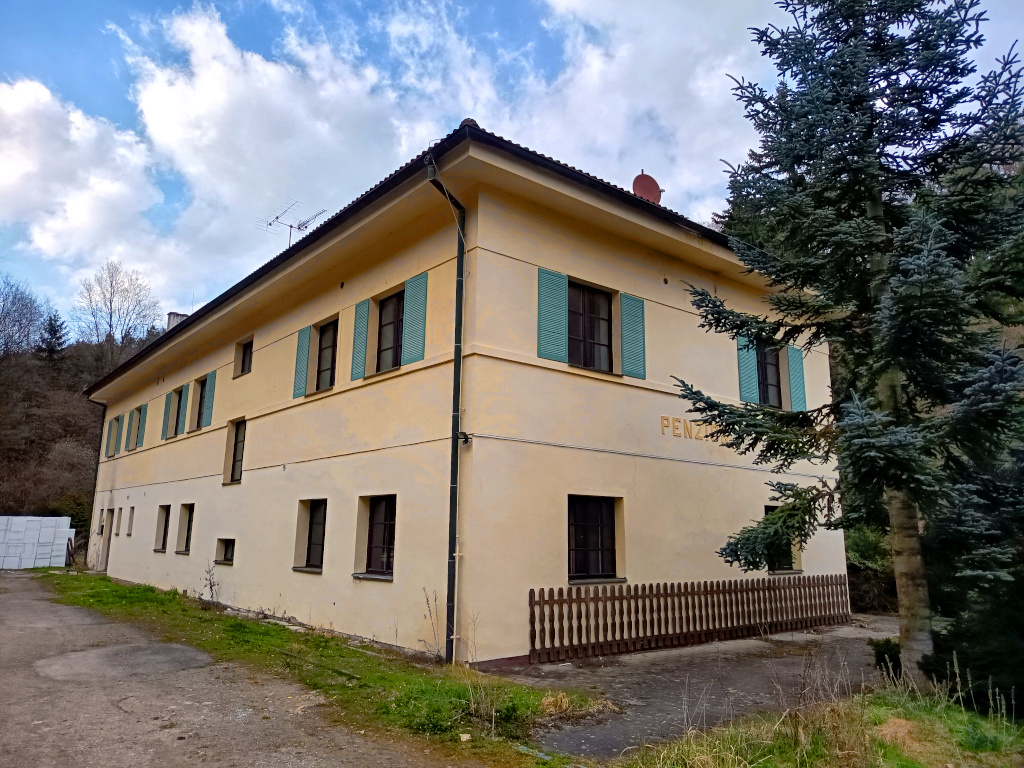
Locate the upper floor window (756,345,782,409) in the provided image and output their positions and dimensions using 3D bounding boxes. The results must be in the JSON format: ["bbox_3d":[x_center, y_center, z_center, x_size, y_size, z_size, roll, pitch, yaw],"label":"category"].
[{"bbox_3d":[5.299,-0.197,14.841,1.215,1.474,0.116,10,-15,-37],"label":"upper floor window"}]

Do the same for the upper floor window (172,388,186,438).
[{"bbox_3d":[-9.741,0.908,20.985,0.116,1.465,1.125,11,-15,-39],"label":"upper floor window"}]

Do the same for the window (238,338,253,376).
[{"bbox_3d":[-6.405,-0.628,17.324,0.180,0.900,1.140,11,-16,-40],"label":"window"}]

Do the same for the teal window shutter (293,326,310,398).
[{"bbox_3d":[-4.282,-0.432,14.402,0.050,1.445,0.570,11,-15,-39],"label":"teal window shutter"}]

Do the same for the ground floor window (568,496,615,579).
[{"bbox_3d":[1.243,2.399,11.096,1.190,1.260,0.180,10,-15,-36],"label":"ground floor window"}]

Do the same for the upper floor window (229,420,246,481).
[{"bbox_3d":[-6.439,1.592,16.842,0.180,1.500,1.150,11,-16,-40],"label":"upper floor window"}]

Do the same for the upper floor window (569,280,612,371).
[{"bbox_3d":[1.231,-0.905,11.701,1.203,1.474,0.116,10,-15,-37],"label":"upper floor window"}]

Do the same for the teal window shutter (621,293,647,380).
[{"bbox_3d":[2.088,-0.806,12.075,0.592,1.436,0.050,10,-15,-37],"label":"teal window shutter"}]

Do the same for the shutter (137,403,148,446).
[{"bbox_3d":[-12.225,1.387,23.487,0.050,1.436,0.621,11,-15,-39],"label":"shutter"}]

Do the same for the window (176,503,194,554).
[{"bbox_3d":[-8.459,3.810,18.650,0.272,1.300,1.125,11,-15,-39],"label":"window"}]

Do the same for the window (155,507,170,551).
[{"bbox_3d":[-9.788,4.098,20.218,0.180,1.240,1.140,11,-16,-40],"label":"window"}]

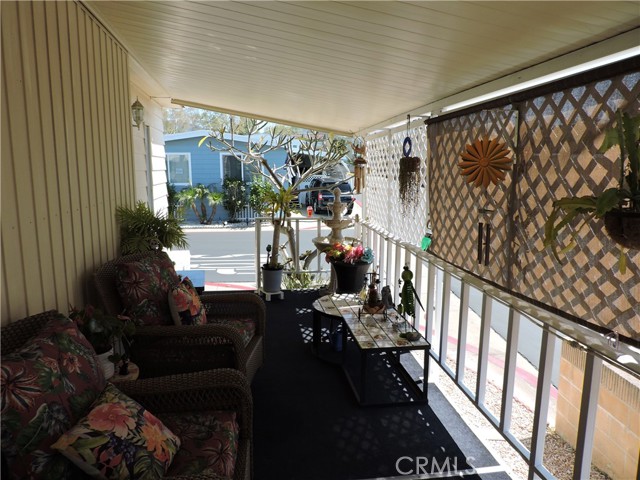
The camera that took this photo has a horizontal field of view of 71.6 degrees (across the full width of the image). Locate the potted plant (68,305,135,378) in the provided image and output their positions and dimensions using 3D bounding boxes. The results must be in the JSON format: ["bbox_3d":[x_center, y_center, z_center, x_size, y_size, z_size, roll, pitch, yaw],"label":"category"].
[{"bbox_3d":[-1.294,0.601,2.627,0.340,0.400,0.340,-1,9,-9],"label":"potted plant"}]

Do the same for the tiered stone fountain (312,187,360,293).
[{"bbox_3d":[0.224,0.058,5.692,0.600,1.479,0.600,-1,9,-9],"label":"tiered stone fountain"}]

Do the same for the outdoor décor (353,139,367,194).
[{"bbox_3d":[0.482,-0.896,5.411,0.160,0.660,0.160,-1,9,-9],"label":"outdoor décor"}]

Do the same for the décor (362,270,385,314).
[{"bbox_3d":[0.500,0.486,4.143,0.200,0.360,0.180,-1,9,-9],"label":"décor"}]

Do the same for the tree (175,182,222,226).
[{"bbox_3d":[-4.796,-1.453,17.659,1.850,1.720,1.650,-1,9,-9],"label":"tree"}]

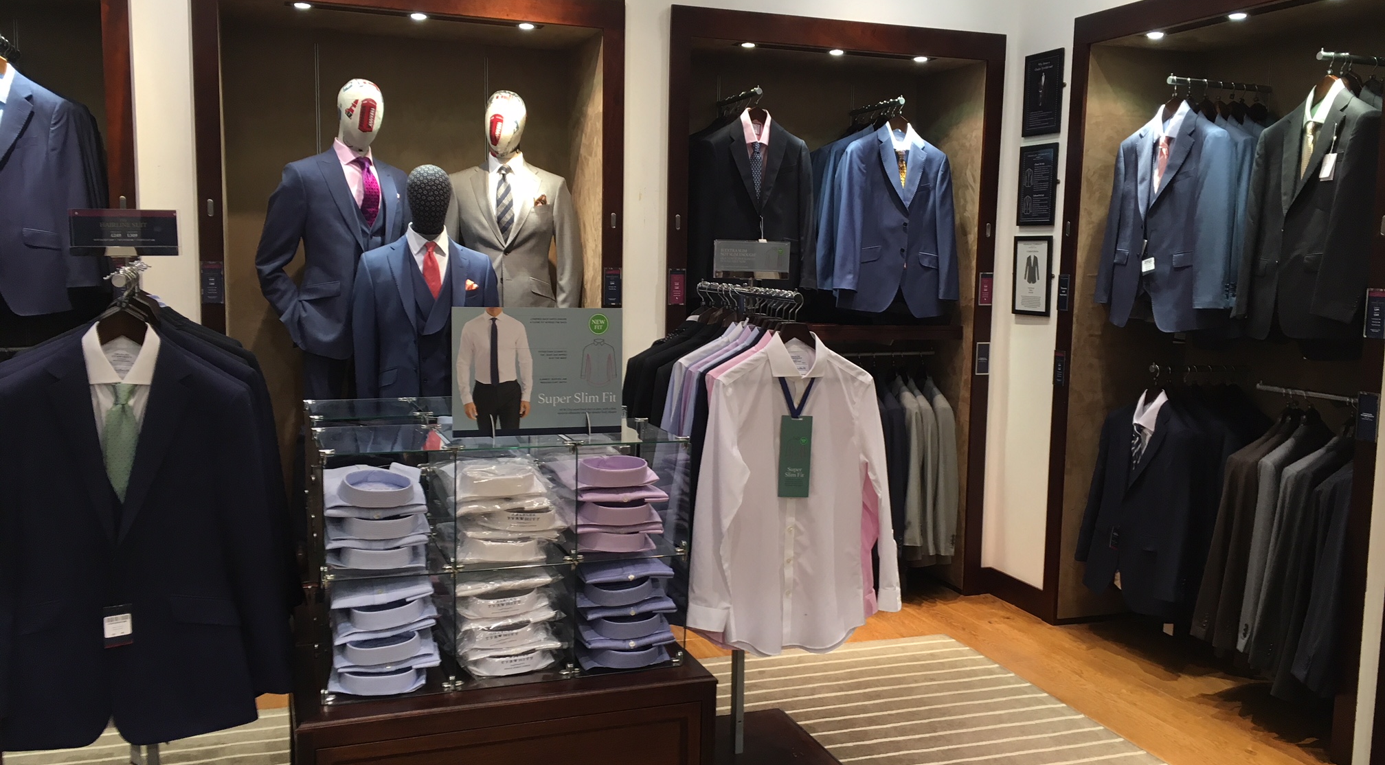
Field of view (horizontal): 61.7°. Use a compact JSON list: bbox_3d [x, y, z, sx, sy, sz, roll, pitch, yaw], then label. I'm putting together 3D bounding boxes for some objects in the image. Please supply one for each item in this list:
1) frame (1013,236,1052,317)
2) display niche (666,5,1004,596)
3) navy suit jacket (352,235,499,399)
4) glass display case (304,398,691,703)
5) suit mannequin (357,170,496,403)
[{"bbox_3d":[1.431,-0.446,4.878,0.022,0.327,0.250,-2,7,-21],"label":"frame"},{"bbox_3d":[0.515,-0.269,5.046,1.502,2.444,0.550,-2,7,-20],"label":"display niche"},{"bbox_3d":[-0.947,-0.136,4.132,0.500,0.760,0.270,-2,7,-20],"label":"navy suit jacket"},{"bbox_3d":[-0.535,0.350,2.938,0.807,0.539,0.836,-2,7,-20],"label":"glass display case"},{"bbox_3d":[-0.954,0.058,4.165,0.500,1.660,0.280,-2,7,-20],"label":"suit mannequin"}]

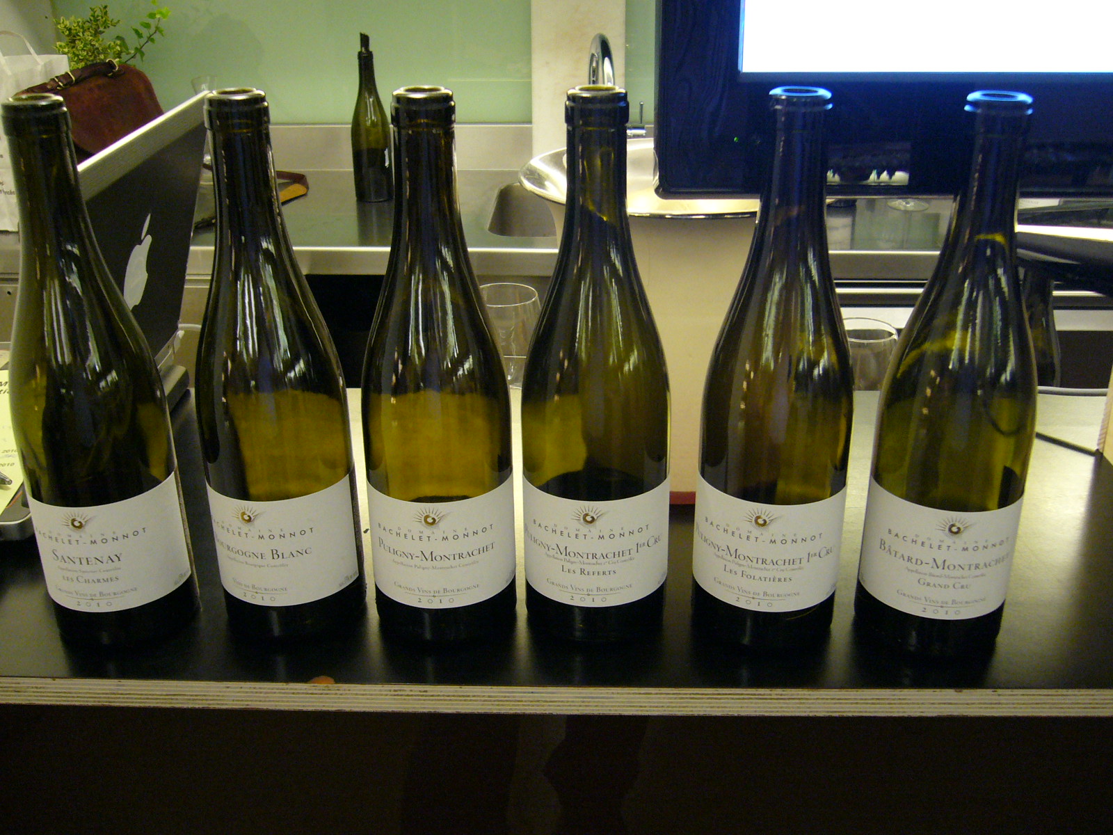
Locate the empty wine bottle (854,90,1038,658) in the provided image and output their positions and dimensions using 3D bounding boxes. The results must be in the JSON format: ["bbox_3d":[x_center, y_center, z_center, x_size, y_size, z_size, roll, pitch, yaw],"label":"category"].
[{"bbox_3d":[0.213,-0.019,0.594,0.082,0.297,0.082,4,23,10],"label":"empty wine bottle"}]

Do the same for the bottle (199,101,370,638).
[{"bbox_3d":[-0.157,-0.024,0.612,0.082,0.297,0.082,5,24,14],"label":"bottle"}]

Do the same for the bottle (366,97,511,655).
[{"bbox_3d":[-0.065,-0.023,0.609,0.082,0.297,0.082,0,23,2],"label":"bottle"}]

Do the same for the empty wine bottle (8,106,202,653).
[{"bbox_3d":[-0.254,-0.021,0.608,0.082,0.297,0.082,-1,23,0],"label":"empty wine bottle"}]

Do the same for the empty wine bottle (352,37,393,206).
[{"bbox_3d":[-0.386,-0.619,2.324,0.082,0.335,0.082,-4,23,-8],"label":"empty wine bottle"}]

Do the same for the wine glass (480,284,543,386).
[{"bbox_3d":[-0.049,-0.017,1.060,0.078,0.205,0.078,-2,23,-3],"label":"wine glass"}]

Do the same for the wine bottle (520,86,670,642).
[{"bbox_3d":[0.021,-0.024,0.609,0.082,0.297,0.082,3,23,8],"label":"wine bottle"}]

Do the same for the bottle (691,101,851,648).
[{"bbox_3d":[0.119,-0.022,0.602,0.082,0.297,0.082,7,24,17],"label":"bottle"}]

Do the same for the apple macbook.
[{"bbox_3d":[-0.411,-0.090,0.826,0.281,0.255,0.325,-2,23,-4],"label":"apple macbook"}]

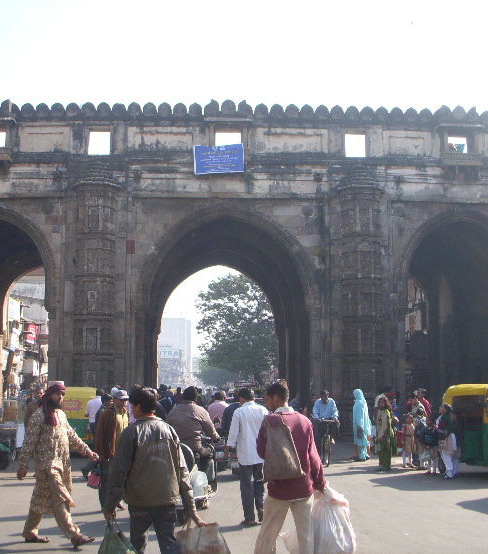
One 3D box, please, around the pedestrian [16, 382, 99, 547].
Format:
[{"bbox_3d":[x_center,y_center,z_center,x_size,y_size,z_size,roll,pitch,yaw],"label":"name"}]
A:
[{"bbox_3d":[-1.972,1.960,8.569,0.780,1.676,0.520,-4,-9,25],"label":"pedestrian"}]

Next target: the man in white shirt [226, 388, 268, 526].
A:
[{"bbox_3d":[0.054,2.164,9.800,0.520,1.616,0.380,1,-8,-7],"label":"man in white shirt"}]

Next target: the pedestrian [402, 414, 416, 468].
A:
[{"bbox_3d":[3.454,3.452,17.096,0.340,1.130,0.250,5,-9,-30],"label":"pedestrian"}]

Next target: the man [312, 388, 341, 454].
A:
[{"bbox_3d":[1.820,3.210,17.873,0.580,1.453,0.750,0,-8,-2],"label":"man"}]

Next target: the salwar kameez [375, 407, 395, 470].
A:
[{"bbox_3d":[2.858,3.267,16.463,0.460,1.260,0.300,-1,-8,6],"label":"salwar kameez"}]

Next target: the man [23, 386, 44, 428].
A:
[{"bbox_3d":[-3.977,2.929,15.421,0.360,1.675,0.500,-6,-10,36],"label":"man"}]

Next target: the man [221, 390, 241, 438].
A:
[{"bbox_3d":[-0.075,2.484,12.075,0.500,1.660,0.360,0,-8,2],"label":"man"}]

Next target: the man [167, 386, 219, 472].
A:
[{"bbox_3d":[-0.653,2.090,10.460,0.670,1.300,0.750,0,-8,3],"label":"man"}]

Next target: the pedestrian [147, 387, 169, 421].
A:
[{"bbox_3d":[-1.515,2.711,13.755,0.500,1.660,0.340,-2,-8,14],"label":"pedestrian"}]

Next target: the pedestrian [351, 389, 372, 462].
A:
[{"bbox_3d":[2.675,3.420,18.724,0.380,1.650,0.470,-7,-11,41],"label":"pedestrian"}]

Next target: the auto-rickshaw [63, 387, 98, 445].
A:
[{"bbox_3d":[-4.580,3.671,21.001,1.300,1.720,2.600,2,-8,-14],"label":"auto-rickshaw"}]

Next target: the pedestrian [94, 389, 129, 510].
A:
[{"bbox_3d":[-1.783,2.348,11.071,0.420,1.607,0.500,-8,-11,43],"label":"pedestrian"}]

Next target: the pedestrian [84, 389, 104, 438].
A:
[{"bbox_3d":[-3.417,3.395,18.588,0.500,1.637,0.340,-2,-8,14],"label":"pedestrian"}]

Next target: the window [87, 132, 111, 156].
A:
[{"bbox_3d":[-5.034,-4.644,28.404,0.801,0.865,0.350,0,-8,0],"label":"window"}]

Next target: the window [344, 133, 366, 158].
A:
[{"bbox_3d":[3.977,-4.733,29.215,0.765,0.926,0.300,0,-8,-2],"label":"window"}]

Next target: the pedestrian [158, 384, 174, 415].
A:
[{"bbox_3d":[-1.940,3.527,19.906,0.480,1.710,0.360,0,-8,2],"label":"pedestrian"}]

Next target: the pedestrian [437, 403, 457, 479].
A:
[{"bbox_3d":[3.828,3.061,15.228,0.370,1.370,0.380,1,-8,-7],"label":"pedestrian"}]

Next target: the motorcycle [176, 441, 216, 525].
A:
[{"bbox_3d":[-0.715,2.543,10.449,0.720,1.060,1.780,0,-8,3],"label":"motorcycle"}]

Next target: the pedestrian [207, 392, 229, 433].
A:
[{"bbox_3d":[-0.419,2.745,13.751,0.500,1.600,0.340,0,-8,0],"label":"pedestrian"}]

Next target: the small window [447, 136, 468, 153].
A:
[{"bbox_3d":[7.462,-4.631,28.323,0.730,0.600,0.200,0,-8,-3],"label":"small window"}]

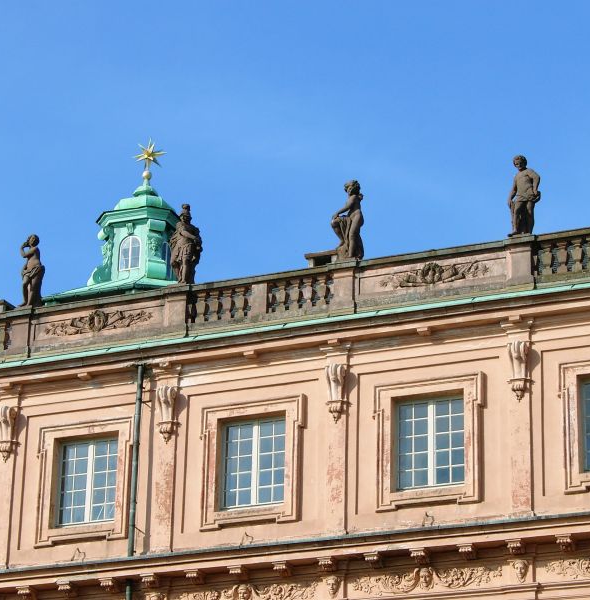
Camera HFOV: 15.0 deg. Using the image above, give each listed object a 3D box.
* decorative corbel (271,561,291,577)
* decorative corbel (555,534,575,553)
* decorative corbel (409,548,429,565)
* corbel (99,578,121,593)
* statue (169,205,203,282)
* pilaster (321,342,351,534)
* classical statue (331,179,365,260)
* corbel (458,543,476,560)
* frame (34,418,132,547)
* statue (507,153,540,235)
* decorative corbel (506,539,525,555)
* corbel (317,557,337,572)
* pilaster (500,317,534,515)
[{"bbox_3d":[-0.238,5.577,46.477,0.332,0.251,0.425,-8,-24,22],"label":"decorative corbel"},{"bbox_3d":[5.348,4.787,44.224,0.332,0.251,0.425,-8,-24,22],"label":"decorative corbel"},{"bbox_3d":[2.517,5.126,44.814,0.300,0.216,0.420,-8,-23,22],"label":"decorative corbel"},{"bbox_3d":[-3.908,6.033,47.385,0.300,0.216,0.420,-8,-23,22],"label":"corbel"},{"bbox_3d":[-2.503,-1.194,50.891,0.720,2.060,0.520,-8,-23,22],"label":"statue"},{"bbox_3d":[0.862,2.864,46.926,0.540,4.220,0.320,-8,-23,22],"label":"pilaster"},{"bbox_3d":[1.200,-1.733,49.841,0.709,2.089,0.506,12,-24,-24],"label":"classical statue"},{"bbox_3d":[3.486,5.051,44.975,0.332,0.251,0.425,-8,-24,22],"label":"corbel"},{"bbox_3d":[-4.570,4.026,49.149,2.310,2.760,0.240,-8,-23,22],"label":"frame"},{"bbox_3d":[4.926,-2.194,48.312,0.668,2.029,0.506,-8,-24,22],"label":"statue"},{"bbox_3d":[4.417,4.919,44.600,0.332,0.251,0.425,-8,-24,22],"label":"decorative corbel"},{"bbox_3d":[0.658,5.388,45.558,0.300,0.216,0.420,-8,-23,22],"label":"corbel"},{"bbox_3d":[4.615,2.352,46.002,0.640,4.212,0.385,-8,-24,22],"label":"pilaster"}]

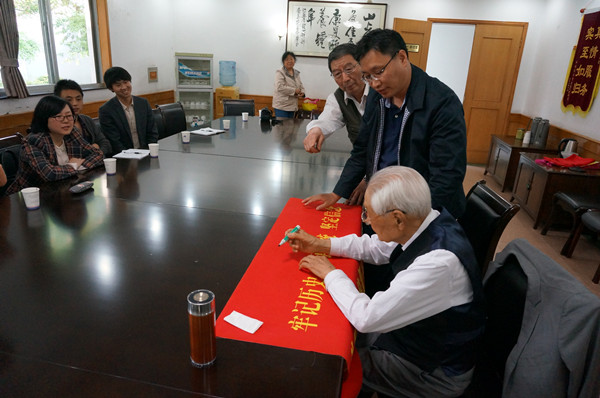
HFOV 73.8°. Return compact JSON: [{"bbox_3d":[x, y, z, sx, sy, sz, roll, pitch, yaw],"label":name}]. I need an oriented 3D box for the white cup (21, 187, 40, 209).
[{"bbox_3d":[-1.297,0.005,1.937,0.074,0.090,0.074,2,19,-1],"label":"white cup"}]

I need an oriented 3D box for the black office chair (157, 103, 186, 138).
[{"bbox_3d":[-1.216,-0.532,4.471,0.580,0.990,0.510,6,19,11],"label":"black office chair"}]

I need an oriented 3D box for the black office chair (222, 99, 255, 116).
[{"bbox_3d":[-0.947,-0.933,5.721,0.500,0.960,0.580,6,19,11],"label":"black office chair"}]

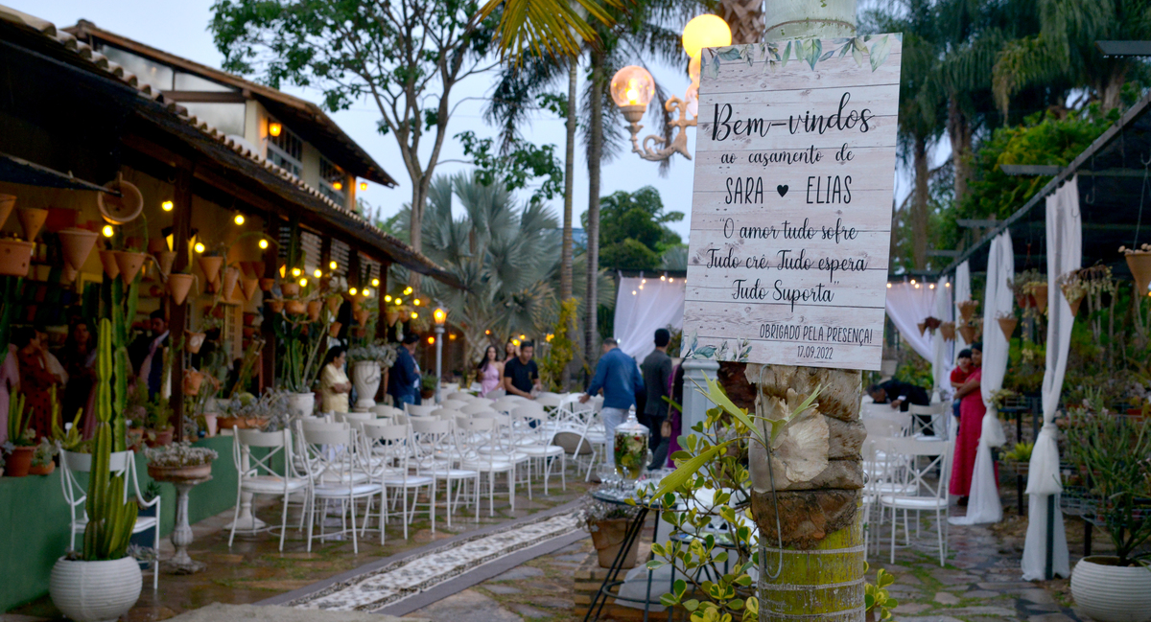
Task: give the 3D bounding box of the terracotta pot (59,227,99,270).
[{"bbox_3d":[-2.905,-0.361,7.100,0.240,0.260,0.240,1,-2,0],"label":"terracotta pot"}]

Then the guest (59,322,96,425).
[{"bbox_3d":[-4.790,0.897,11.664,0.460,1.630,0.320,2,-3,-21],"label":"guest"}]

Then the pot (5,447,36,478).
[{"bbox_3d":[-3.247,0.885,7.100,0.180,0.185,0.180,1,-2,0],"label":"pot"}]

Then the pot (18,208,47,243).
[{"bbox_3d":[-3.660,-0.573,8.200,0.210,0.250,0.210,1,-2,0],"label":"pot"}]

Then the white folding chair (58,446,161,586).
[{"bbox_3d":[-2.648,1.212,6.953,0.450,0.880,0.510,1,-2,-2],"label":"white folding chair"}]

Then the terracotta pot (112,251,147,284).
[{"bbox_3d":[-2.939,-0.284,8.000,0.220,0.220,0.220,1,-2,0],"label":"terracotta pot"}]

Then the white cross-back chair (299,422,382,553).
[{"bbox_3d":[-1.693,1.289,8.889,0.490,0.890,0.480,0,-2,10],"label":"white cross-back chair"}]

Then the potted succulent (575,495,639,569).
[{"bbox_3d":[0.206,1.256,6.950,0.370,0.420,0.370,1,-3,0],"label":"potted succulent"}]

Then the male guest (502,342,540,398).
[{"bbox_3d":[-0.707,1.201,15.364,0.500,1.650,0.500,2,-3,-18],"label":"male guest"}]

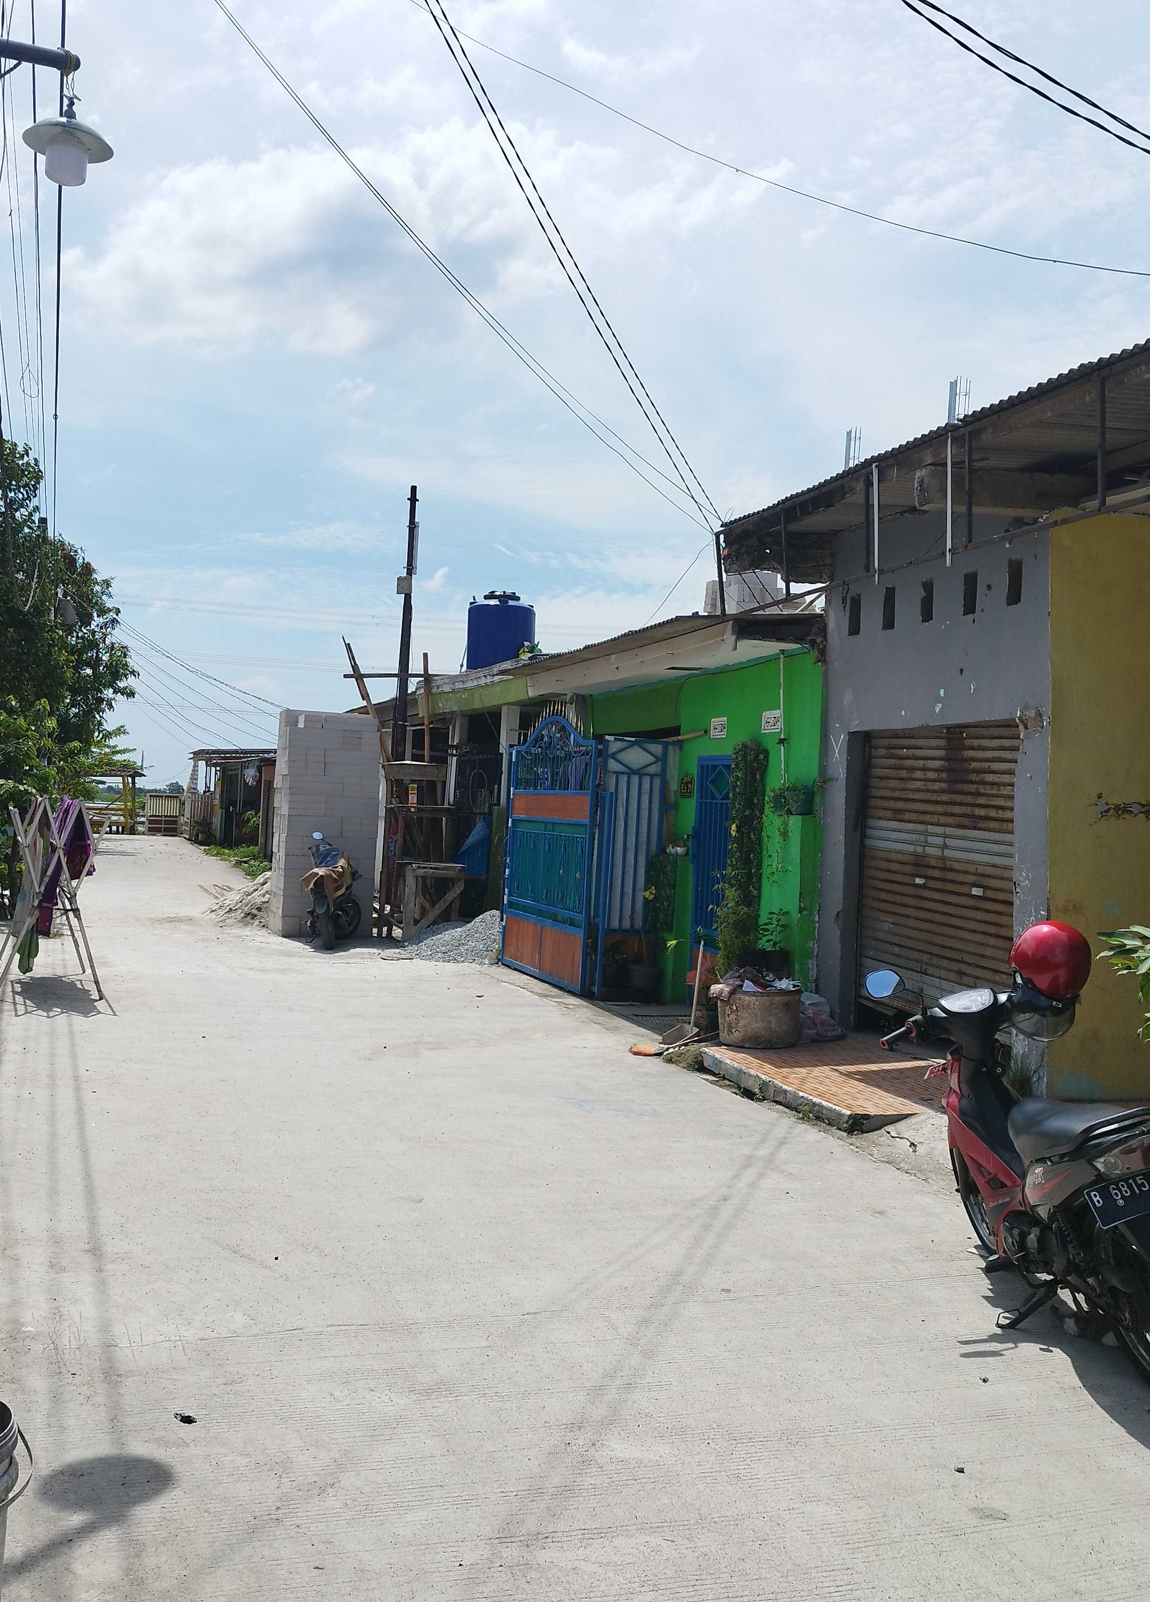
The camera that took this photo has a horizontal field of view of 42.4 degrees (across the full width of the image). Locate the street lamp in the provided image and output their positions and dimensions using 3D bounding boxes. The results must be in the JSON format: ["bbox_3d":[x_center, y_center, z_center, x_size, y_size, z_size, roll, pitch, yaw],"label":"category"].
[{"bbox_3d":[-1.652,-2.146,4.836,0.285,0.220,0.285,1,0,0],"label":"street lamp"}]

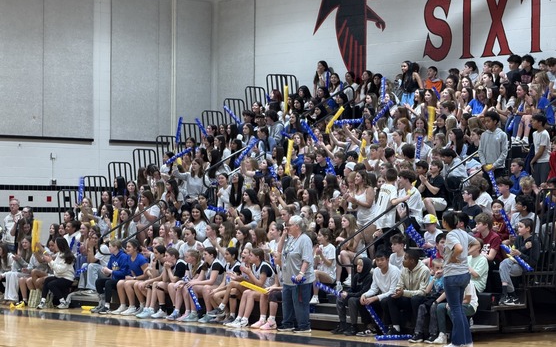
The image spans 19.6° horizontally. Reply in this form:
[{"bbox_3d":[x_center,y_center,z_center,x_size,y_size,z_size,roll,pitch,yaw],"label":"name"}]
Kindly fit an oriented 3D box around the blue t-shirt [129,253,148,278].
[{"bbox_3d":[-2.293,1.520,26.400,0.280,0.460,0.410,2,-2,-40],"label":"blue t-shirt"}]

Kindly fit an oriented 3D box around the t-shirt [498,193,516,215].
[{"bbox_3d":[3.386,0.502,23.700,0.270,0.480,0.400,2,-2,-40],"label":"t-shirt"}]

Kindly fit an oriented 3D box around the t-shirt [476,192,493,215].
[{"bbox_3d":[3.093,0.508,24.000,0.290,0.480,0.400,1,-2,-28],"label":"t-shirt"}]

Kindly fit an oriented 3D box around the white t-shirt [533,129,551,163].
[{"bbox_3d":[3.904,-0.393,23.800,0.260,0.520,0.400,1,-2,-28],"label":"white t-shirt"}]

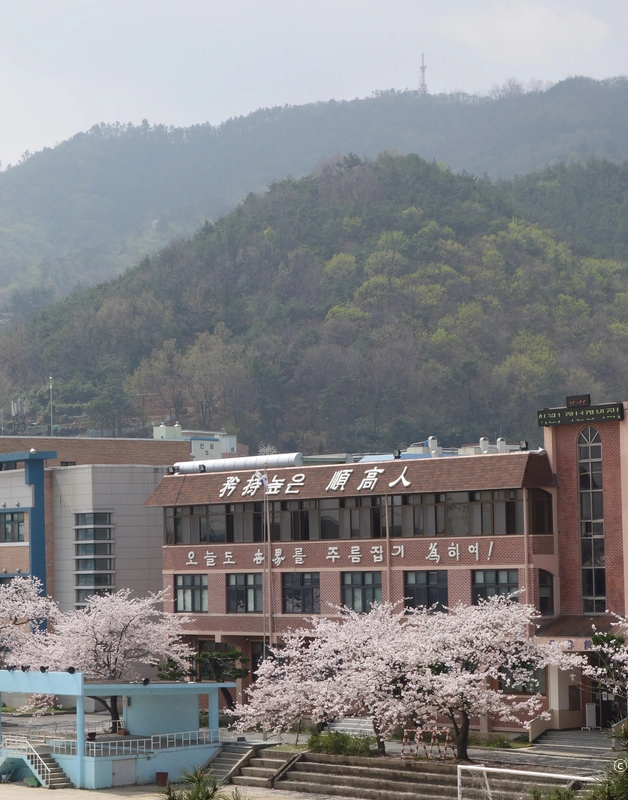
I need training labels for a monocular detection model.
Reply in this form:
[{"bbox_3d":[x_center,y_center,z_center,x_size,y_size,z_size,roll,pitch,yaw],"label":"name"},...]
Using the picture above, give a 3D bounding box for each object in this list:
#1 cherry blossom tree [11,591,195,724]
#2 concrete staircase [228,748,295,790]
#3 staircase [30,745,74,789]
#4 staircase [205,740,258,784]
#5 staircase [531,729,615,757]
[{"bbox_3d":[-10.679,13.186,121.209,8.771,7.187,8.332,-1,-4,0],"label":"cherry blossom tree"},{"bbox_3d":[-2.095,15.994,103.969,1.633,1.426,2.673,2,-5,-38],"label":"concrete staircase"},{"bbox_3d":[-11.737,16.451,107.141,1.200,1.700,2.050,2,-5,-38],"label":"staircase"},{"bbox_3d":[-3.794,16.433,108.003,2.200,1.550,2.300,2,-5,-38],"label":"staircase"},{"bbox_3d":[11.091,14.591,103.492,1.980,0.792,3.960,2,-5,-38],"label":"staircase"}]

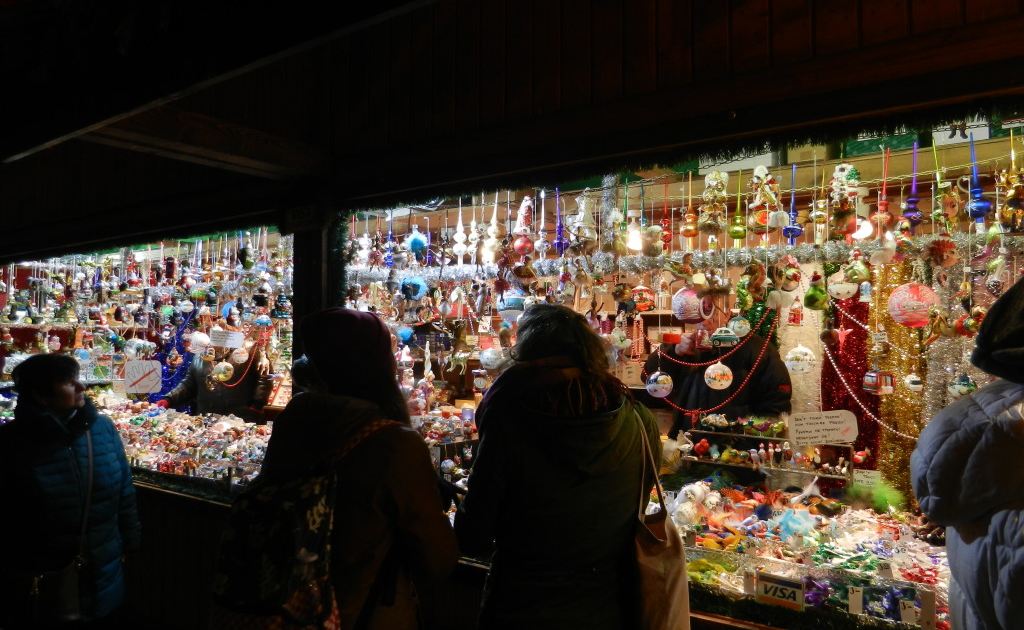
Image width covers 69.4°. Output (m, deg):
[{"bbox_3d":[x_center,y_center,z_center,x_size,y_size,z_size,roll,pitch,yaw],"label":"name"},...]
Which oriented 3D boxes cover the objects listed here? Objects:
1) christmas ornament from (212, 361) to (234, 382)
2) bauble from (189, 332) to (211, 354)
[{"bbox_3d":[-1.489,0.292,3.820,0.100,0.105,0.100,-1,-2,38],"label":"christmas ornament"},{"bbox_3d":[-1.634,0.144,3.870,0.107,0.108,0.107,-1,-2,38],"label":"bauble"}]

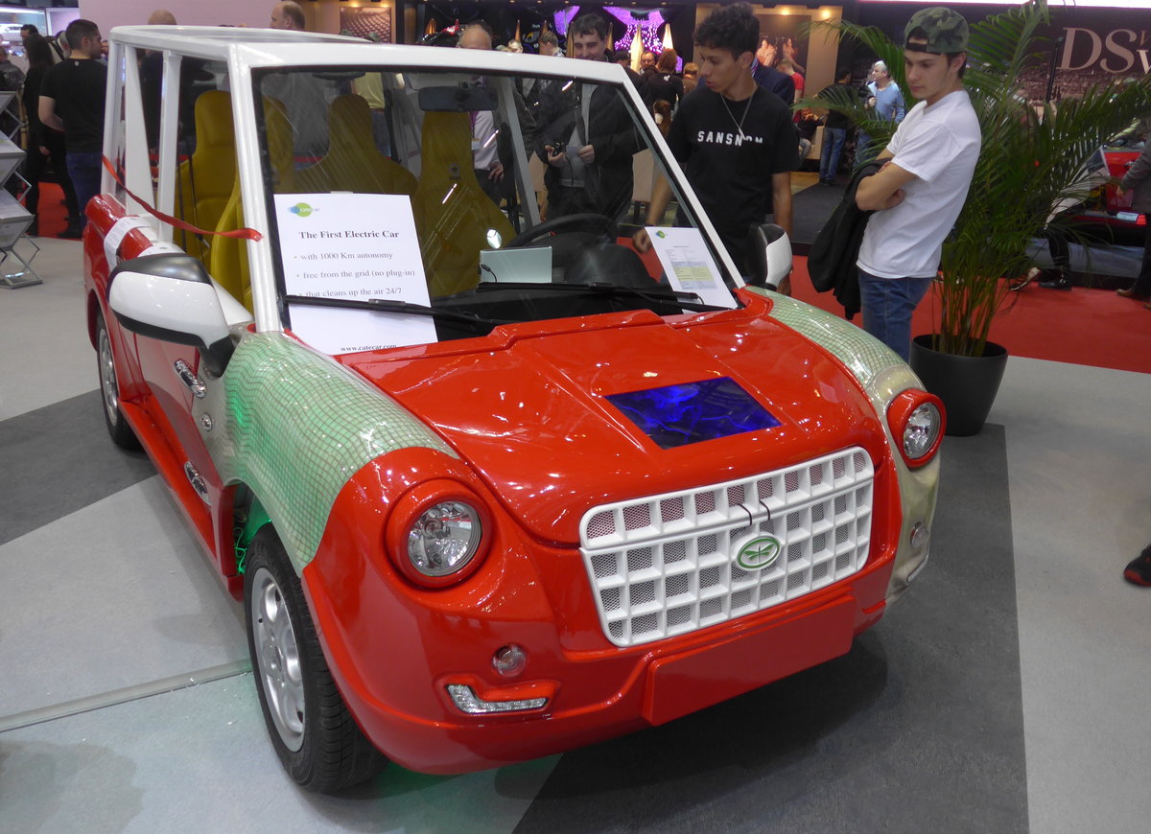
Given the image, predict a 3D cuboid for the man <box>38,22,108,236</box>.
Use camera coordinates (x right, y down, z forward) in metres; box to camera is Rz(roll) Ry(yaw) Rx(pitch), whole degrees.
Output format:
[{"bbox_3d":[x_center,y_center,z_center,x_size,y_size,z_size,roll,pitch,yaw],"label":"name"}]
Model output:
[{"bbox_3d":[-4.226,-2.424,8.181,0.520,1.770,0.330,7,20,11],"label":"man"}]

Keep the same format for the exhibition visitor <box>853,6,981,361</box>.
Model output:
[{"bbox_3d":[1.072,-0.440,3.280,0.420,1.770,0.490,-9,23,-30],"label":"exhibition visitor"}]

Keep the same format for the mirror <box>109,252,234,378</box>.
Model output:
[{"bbox_3d":[-0.875,-0.229,2.122,0.230,0.225,0.140,-9,23,-30],"label":"mirror"}]

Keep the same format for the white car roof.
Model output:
[{"bbox_3d":[-0.852,-1.340,3.518,1.260,0.140,2.020,-9,23,-30],"label":"white car roof"}]

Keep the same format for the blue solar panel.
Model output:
[{"bbox_3d":[0.255,-0.013,2.017,0.320,0.020,0.210,-9,36,-30],"label":"blue solar panel"}]

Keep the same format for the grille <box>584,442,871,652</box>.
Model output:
[{"bbox_3d":[0.343,0.250,1.943,0.755,0.275,0.090,-9,14,-30],"label":"grille"}]

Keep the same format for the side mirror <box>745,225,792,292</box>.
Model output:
[{"bbox_3d":[0.606,-0.472,3.012,0.220,0.220,0.140,-9,23,-30],"label":"side mirror"}]

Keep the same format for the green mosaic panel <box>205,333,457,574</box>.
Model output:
[{"bbox_3d":[-0.549,0.059,2.057,0.330,0.420,0.780,-9,23,-30],"label":"green mosaic panel"}]

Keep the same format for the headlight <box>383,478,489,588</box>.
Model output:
[{"bbox_3d":[-0.238,0.200,1.695,0.175,0.175,0.110,-7,22,-25],"label":"headlight"}]

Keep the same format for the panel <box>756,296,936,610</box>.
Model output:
[{"bbox_3d":[0.668,0.017,2.676,0.320,0.640,0.880,-9,23,-30],"label":"panel"}]

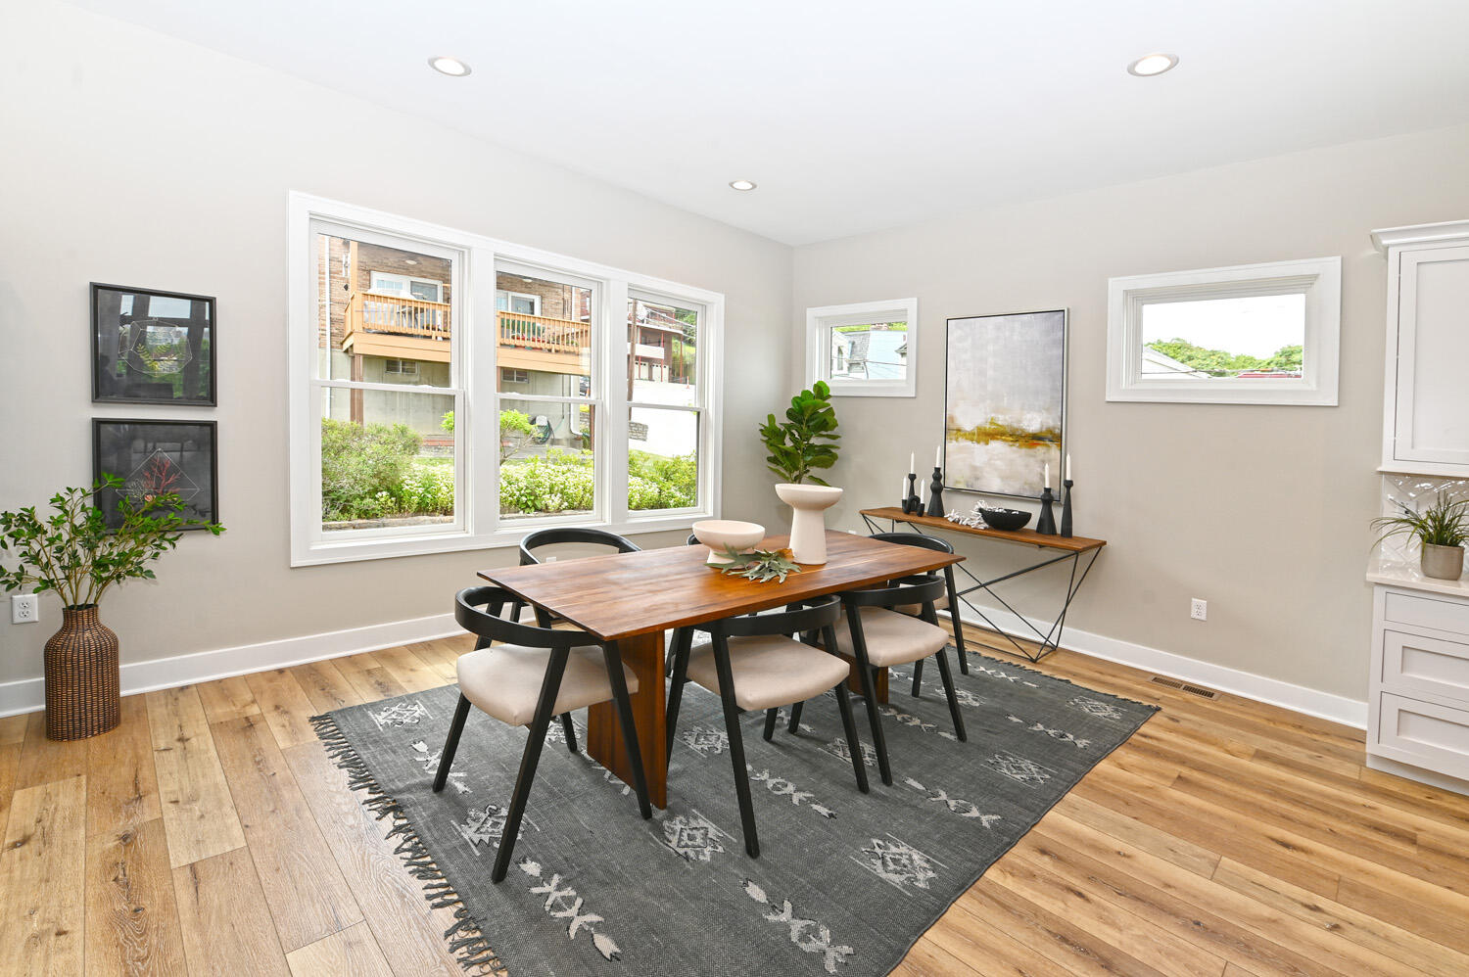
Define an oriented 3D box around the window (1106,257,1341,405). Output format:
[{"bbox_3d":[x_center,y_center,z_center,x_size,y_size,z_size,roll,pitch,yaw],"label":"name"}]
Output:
[{"bbox_3d":[2.973,-0.933,3.810,1.126,0.805,0.100,6,7,44],"label":"window"}]

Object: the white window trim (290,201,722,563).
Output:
[{"bbox_3d":[-1.221,-0.604,4.239,3.024,1.953,0.100,-2,6,-43],"label":"white window trim"}]

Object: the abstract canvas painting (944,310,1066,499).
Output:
[{"bbox_3d":[1.999,-0.609,4.580,0.050,1.350,0.892,-6,8,-44],"label":"abstract canvas painting"}]

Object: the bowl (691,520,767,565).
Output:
[{"bbox_3d":[-0.015,0.261,2.780,0.332,0.164,0.332,3,4,0],"label":"bowl"}]

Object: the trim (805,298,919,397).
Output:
[{"bbox_3d":[1.114,-1.231,5.484,0.100,0.811,1.157,-5,10,-45],"label":"trim"}]

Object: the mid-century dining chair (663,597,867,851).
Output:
[{"bbox_3d":[0.125,0.774,2.320,0.644,0.760,0.577,-2,6,-44],"label":"mid-century dining chair"}]

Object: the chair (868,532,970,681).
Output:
[{"bbox_3d":[0.954,0.679,3.568,0.577,0.765,0.640,-2,6,-44],"label":"chair"}]

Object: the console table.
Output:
[{"bbox_3d":[1.716,0.670,4.468,0.450,0.788,1.622,-3,8,-44],"label":"console table"}]

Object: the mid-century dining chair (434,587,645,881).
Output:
[{"bbox_3d":[-0.678,0.759,2.189,0.579,0.776,0.628,-1,6,-42],"label":"mid-century dining chair"}]

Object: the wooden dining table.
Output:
[{"bbox_3d":[0.111,0.730,2.853,2.225,0.770,0.927,-2,6,-44],"label":"wooden dining table"}]

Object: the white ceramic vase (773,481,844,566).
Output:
[{"bbox_3d":[0.368,0.174,2.914,0.322,0.350,0.322,3,4,0],"label":"white ceramic vase"}]

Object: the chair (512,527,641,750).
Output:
[{"bbox_3d":[-0.820,0.635,3.190,0.640,0.760,0.580,-2,6,-44],"label":"chair"}]

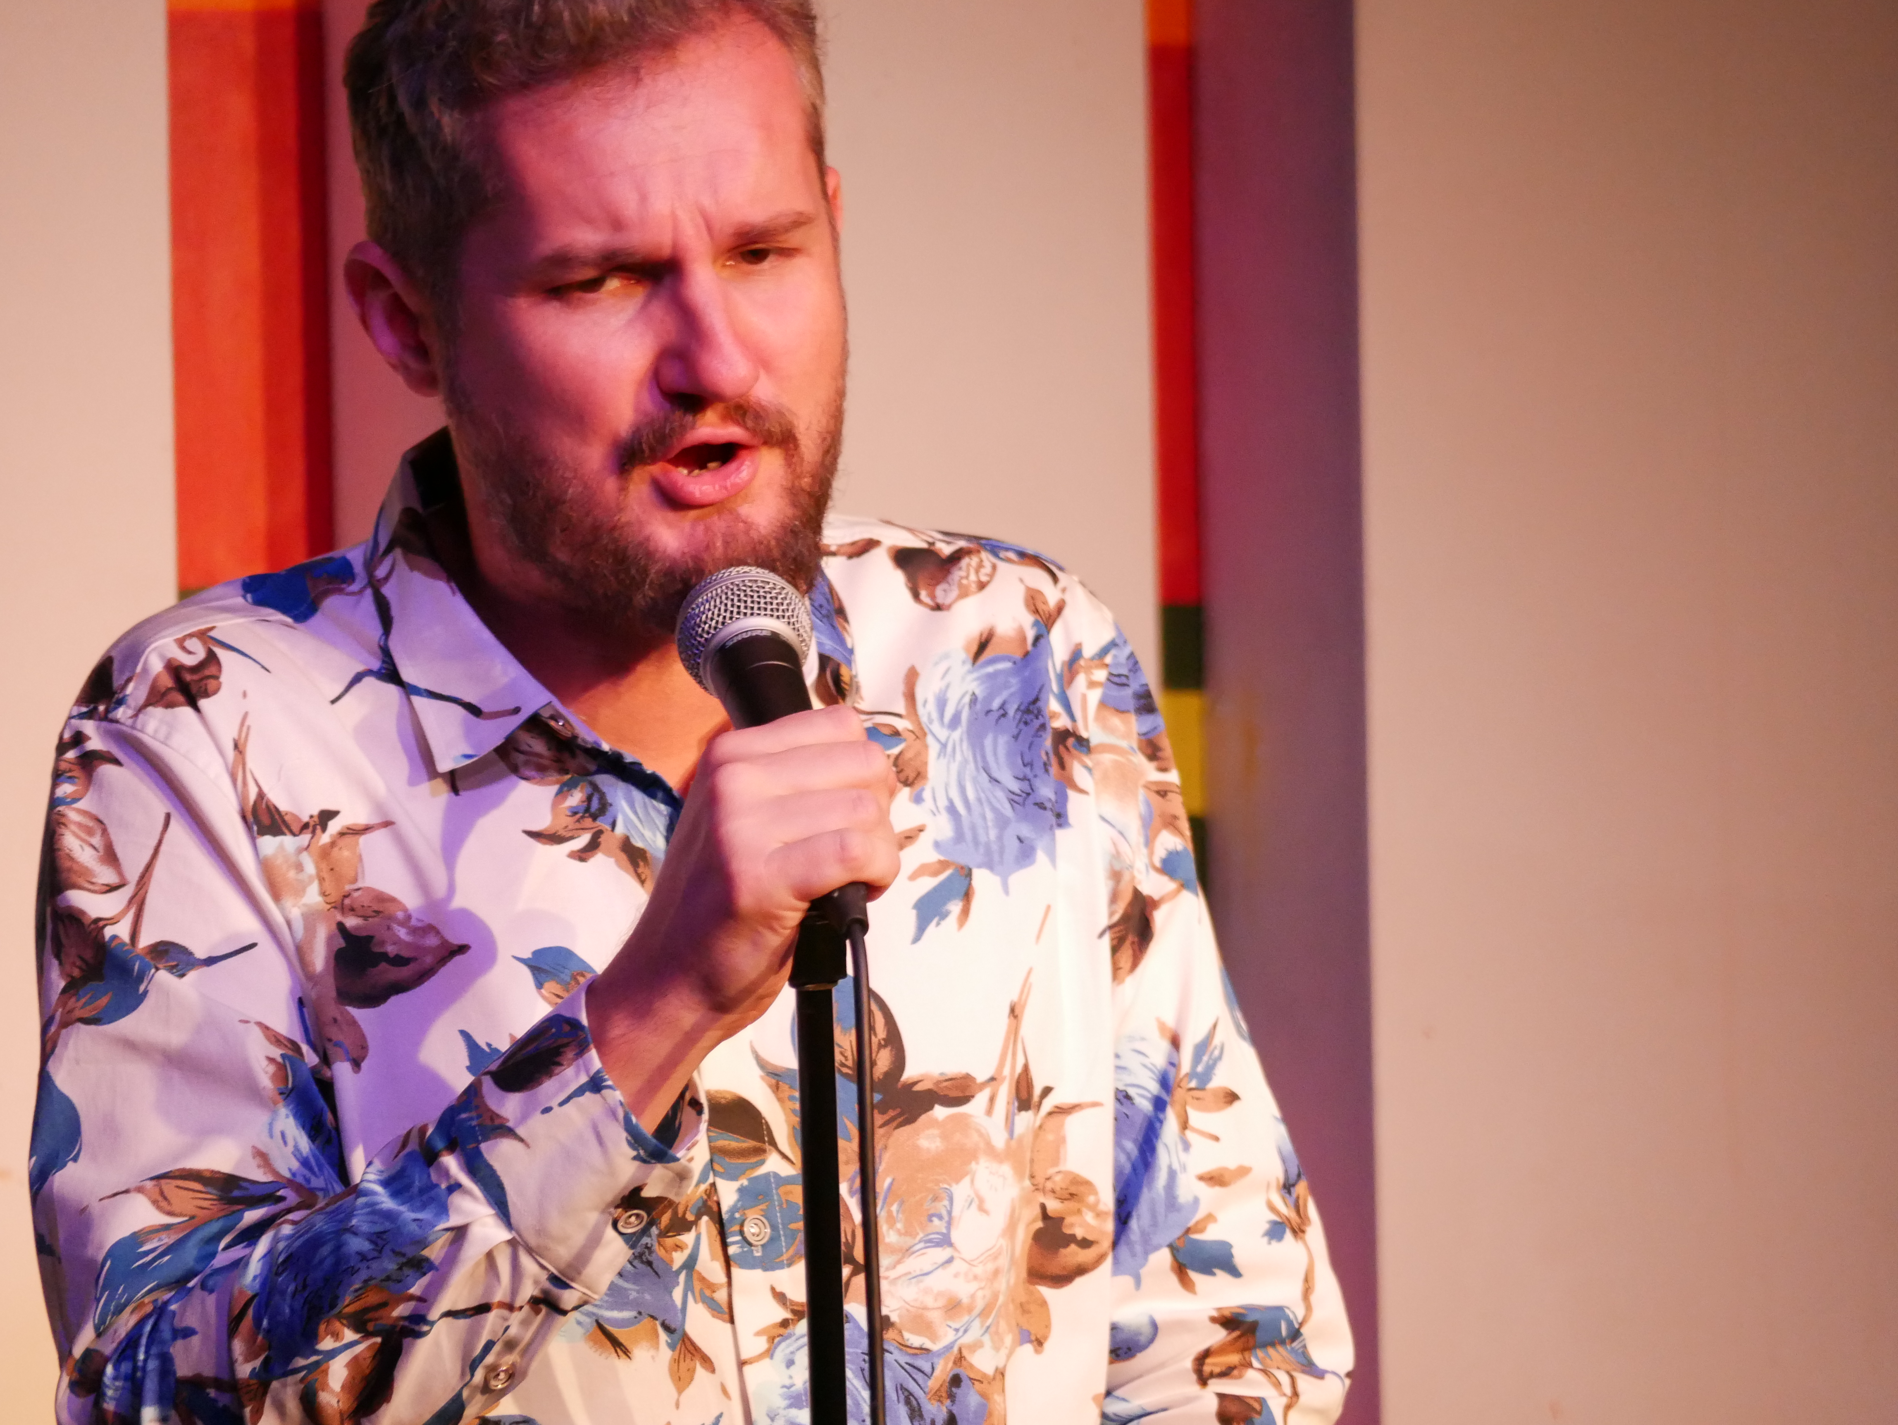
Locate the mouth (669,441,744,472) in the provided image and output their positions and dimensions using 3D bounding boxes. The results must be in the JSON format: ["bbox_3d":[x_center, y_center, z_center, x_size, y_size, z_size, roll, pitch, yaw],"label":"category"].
[{"bbox_3d":[-0.089,-0.094,6.680,0.031,0.012,0.016,-10,13,-21],"label":"mouth"}]

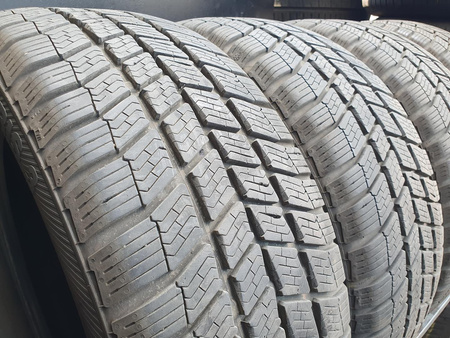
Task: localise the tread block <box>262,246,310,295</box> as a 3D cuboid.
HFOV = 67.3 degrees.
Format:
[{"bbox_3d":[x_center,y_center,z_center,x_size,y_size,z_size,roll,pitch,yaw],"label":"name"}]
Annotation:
[{"bbox_3d":[0.041,0.070,0.233,0.030,0.044,0.009,-18,1,-40],"label":"tread block"}]

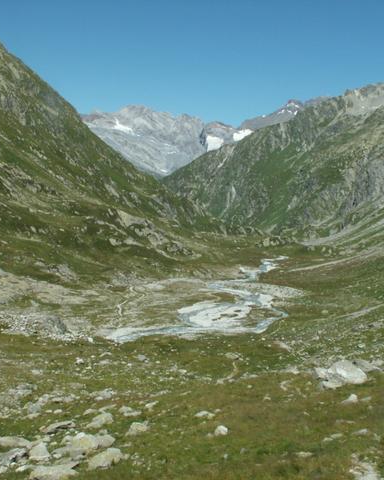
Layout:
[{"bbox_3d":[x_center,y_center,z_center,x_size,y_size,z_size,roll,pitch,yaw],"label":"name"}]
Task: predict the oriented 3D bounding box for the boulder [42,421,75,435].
[{"bbox_3d":[-5.820,8.113,28.000,1.471,0.508,1.103,-1,3,-12],"label":"boulder"}]

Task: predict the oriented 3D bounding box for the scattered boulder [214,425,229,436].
[{"bbox_3d":[1.208,7.801,26.500,0.573,0.477,0.487,0,3,3],"label":"scattered boulder"}]

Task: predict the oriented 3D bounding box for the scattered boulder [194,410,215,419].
[{"bbox_3d":[0.622,8.679,32.185,0.965,0.354,0.724,0,3,1],"label":"scattered boulder"}]

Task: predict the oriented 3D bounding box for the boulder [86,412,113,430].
[{"bbox_3d":[-4.074,7.994,28.500,1.145,0.755,0.916,0,3,-8],"label":"boulder"}]

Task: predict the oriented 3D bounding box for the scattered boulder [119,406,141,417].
[{"bbox_3d":[-3.305,9.070,34.223,1.129,0.482,0.846,0,3,-6],"label":"scattered boulder"}]

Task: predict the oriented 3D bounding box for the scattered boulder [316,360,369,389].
[{"bbox_3d":[11.096,9.917,47.710,3.719,1.956,2.789,1,3,13],"label":"scattered boulder"}]

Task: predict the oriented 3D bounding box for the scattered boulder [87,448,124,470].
[{"bbox_3d":[-2.637,6.615,19.500,1.085,0.608,0.868,0,3,-8],"label":"scattered boulder"}]

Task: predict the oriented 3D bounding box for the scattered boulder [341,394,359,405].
[{"bbox_3d":[9.184,9.301,37.734,1.018,0.544,0.815,1,3,14],"label":"scattered boulder"}]

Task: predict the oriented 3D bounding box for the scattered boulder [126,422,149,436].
[{"bbox_3d":[-2.374,8.253,28.184,0.929,0.565,0.744,0,3,-5],"label":"scattered boulder"}]

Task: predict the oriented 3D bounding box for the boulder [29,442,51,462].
[{"bbox_3d":[-4.831,6.732,20.500,0.697,0.620,0.592,-1,3,-13],"label":"boulder"}]

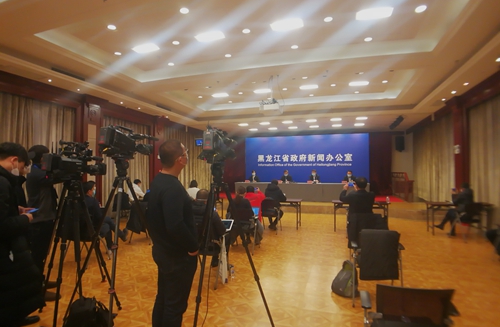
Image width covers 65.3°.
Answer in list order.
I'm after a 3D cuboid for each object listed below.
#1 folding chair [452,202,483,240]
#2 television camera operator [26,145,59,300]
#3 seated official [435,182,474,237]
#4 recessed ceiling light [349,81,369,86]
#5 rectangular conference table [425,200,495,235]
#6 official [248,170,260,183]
[{"bbox_3d":[4.880,1.259,8.696,0.500,0.820,0.550,0,-1,-6],"label":"folding chair"},{"bbox_3d":[-2.450,0.695,4.637,0.500,1.780,0.440,-1,-2,42],"label":"television camera operator"},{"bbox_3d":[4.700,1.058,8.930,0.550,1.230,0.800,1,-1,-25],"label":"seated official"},{"bbox_3d":[3.255,-2.366,11.593,0.560,0.060,0.380,-2,-1,14],"label":"recessed ceiling light"},{"bbox_3d":[4.964,1.310,9.270,1.300,0.740,0.520,0,-1,14],"label":"rectangular conference table"},{"bbox_3d":[0.185,0.898,15.985,0.520,1.240,0.700,0,-1,14],"label":"official"}]

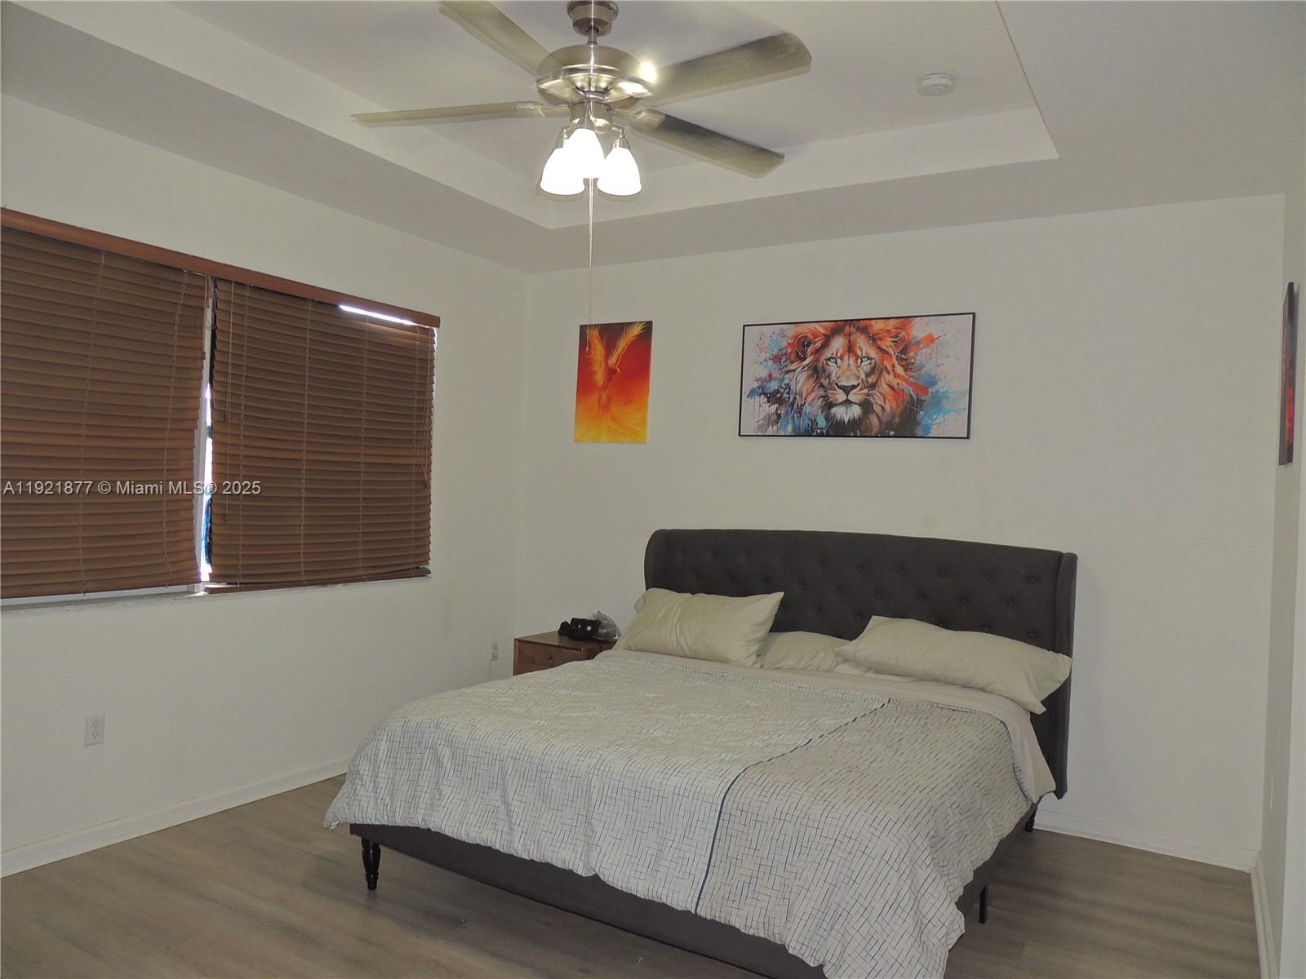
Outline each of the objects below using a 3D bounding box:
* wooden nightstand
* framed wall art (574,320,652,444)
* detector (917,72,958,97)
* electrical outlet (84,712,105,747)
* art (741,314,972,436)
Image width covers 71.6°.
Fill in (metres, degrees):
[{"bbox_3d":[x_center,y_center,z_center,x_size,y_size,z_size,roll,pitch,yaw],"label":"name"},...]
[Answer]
[{"bbox_3d":[-0.472,1.147,5.131,0.472,0.596,0.420,2,0,31],"label":"wooden nightstand"},{"bbox_3d":[-0.243,-0.624,5.320,0.511,0.707,0.025,2,0,31],"label":"framed wall art"},{"bbox_3d":[1.030,-1.460,3.277,0.130,0.036,0.130,2,0,31],"label":"detector"},{"bbox_3d":[-2.154,0.932,3.501,0.008,0.115,0.072,2,0,31],"label":"electrical outlet"},{"bbox_3d":[0.985,-0.558,4.576,1.201,0.603,0.030,2,0,31],"label":"art"}]

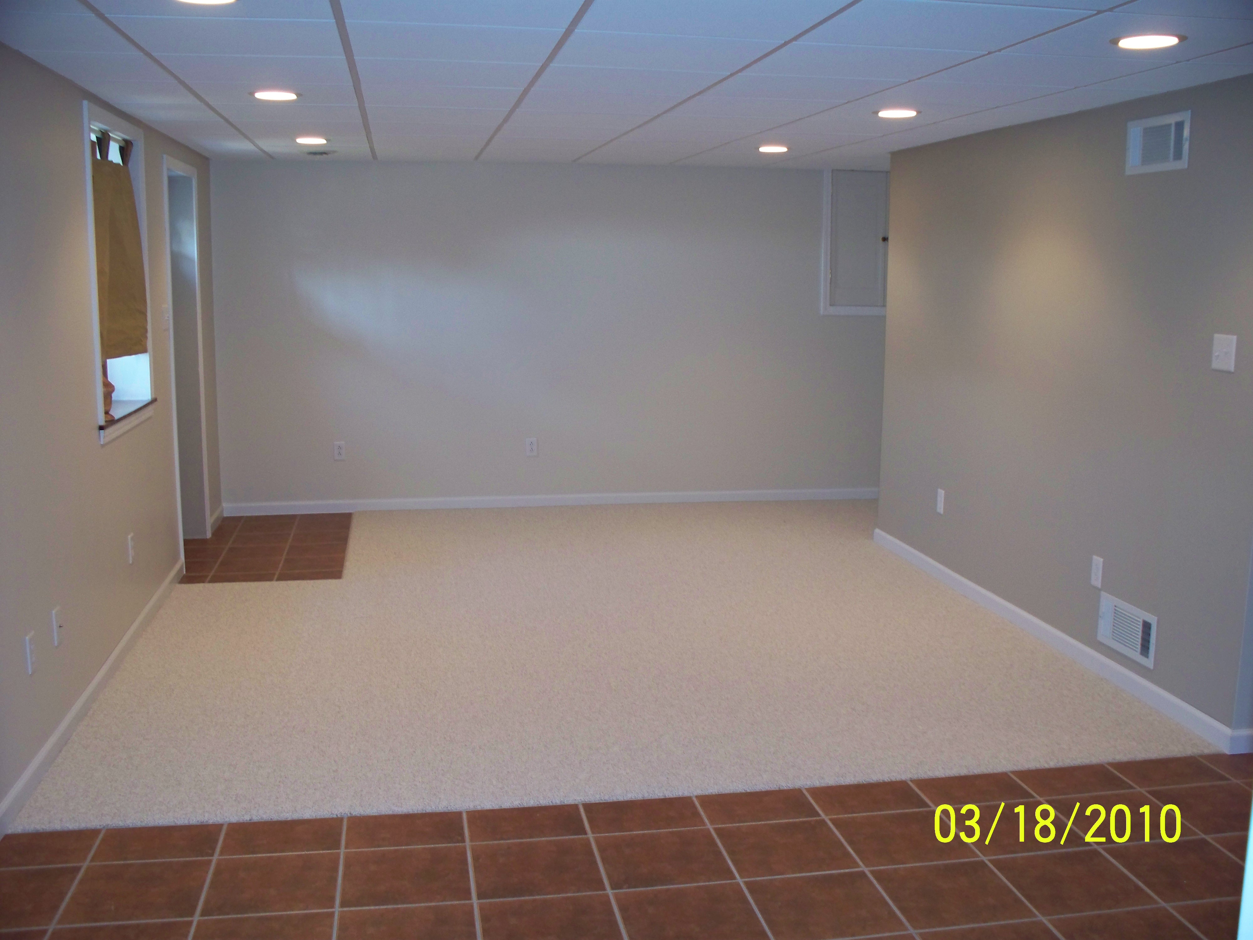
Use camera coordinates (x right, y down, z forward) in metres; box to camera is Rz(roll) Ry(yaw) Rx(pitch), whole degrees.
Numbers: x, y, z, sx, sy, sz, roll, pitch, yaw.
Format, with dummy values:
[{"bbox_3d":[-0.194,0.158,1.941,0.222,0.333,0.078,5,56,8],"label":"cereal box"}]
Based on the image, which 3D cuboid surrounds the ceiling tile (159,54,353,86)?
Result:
[{"bbox_3d":[-1.197,-1.307,4.237,0.605,0.016,0.605,-1,9,-10],"label":"ceiling tile"}]

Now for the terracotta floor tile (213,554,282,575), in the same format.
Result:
[{"bbox_3d":[-1.941,0.498,6.696,0.330,0.010,0.330,-1,9,-10],"label":"terracotta floor tile"}]

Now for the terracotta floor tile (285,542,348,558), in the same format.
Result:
[{"bbox_3d":[-1.666,0.436,7.001,0.310,0.010,0.323,-1,9,-10],"label":"terracotta floor tile"}]

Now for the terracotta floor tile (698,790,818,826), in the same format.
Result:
[{"bbox_3d":[0.381,0.984,3.784,0.330,0.010,0.210,-1,9,-10],"label":"terracotta floor tile"}]

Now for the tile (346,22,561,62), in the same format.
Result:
[{"bbox_3d":[-0.491,-1.211,3.688,0.600,0.016,0.600,-1,9,-10],"label":"tile"}]

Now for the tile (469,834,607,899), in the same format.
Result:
[{"bbox_3d":[-0.229,1.010,3.304,0.323,0.010,0.323,-1,9,-10],"label":"tile"}]

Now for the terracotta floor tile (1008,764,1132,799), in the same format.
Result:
[{"bbox_3d":[1.332,0.937,3.898,0.322,0.010,0.211,-1,9,-10],"label":"terracotta floor tile"}]

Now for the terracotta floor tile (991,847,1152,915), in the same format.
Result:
[{"bbox_3d":[1.099,1.019,3.214,0.323,0.010,0.323,-1,9,-10],"label":"terracotta floor tile"}]

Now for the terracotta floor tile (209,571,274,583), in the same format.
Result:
[{"bbox_3d":[-1.902,0.540,6.463,0.330,0.010,0.168,-1,9,-10],"label":"terracotta floor tile"}]

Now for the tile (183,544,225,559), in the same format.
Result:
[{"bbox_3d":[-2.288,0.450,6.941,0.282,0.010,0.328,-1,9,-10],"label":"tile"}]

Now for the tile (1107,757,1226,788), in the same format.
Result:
[{"bbox_3d":[1.647,0.927,3.963,0.322,0.010,0.211,-1,9,-10],"label":"tile"}]

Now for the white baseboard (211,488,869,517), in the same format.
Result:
[{"bbox_3d":[-0.397,0.205,8.356,4.250,0.078,0.013,-1,9,-10],"label":"white baseboard"}]

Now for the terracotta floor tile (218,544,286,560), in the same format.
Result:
[{"bbox_3d":[-1.977,0.443,6.949,0.323,0.010,0.323,-1,9,-10],"label":"terracotta floor tile"}]

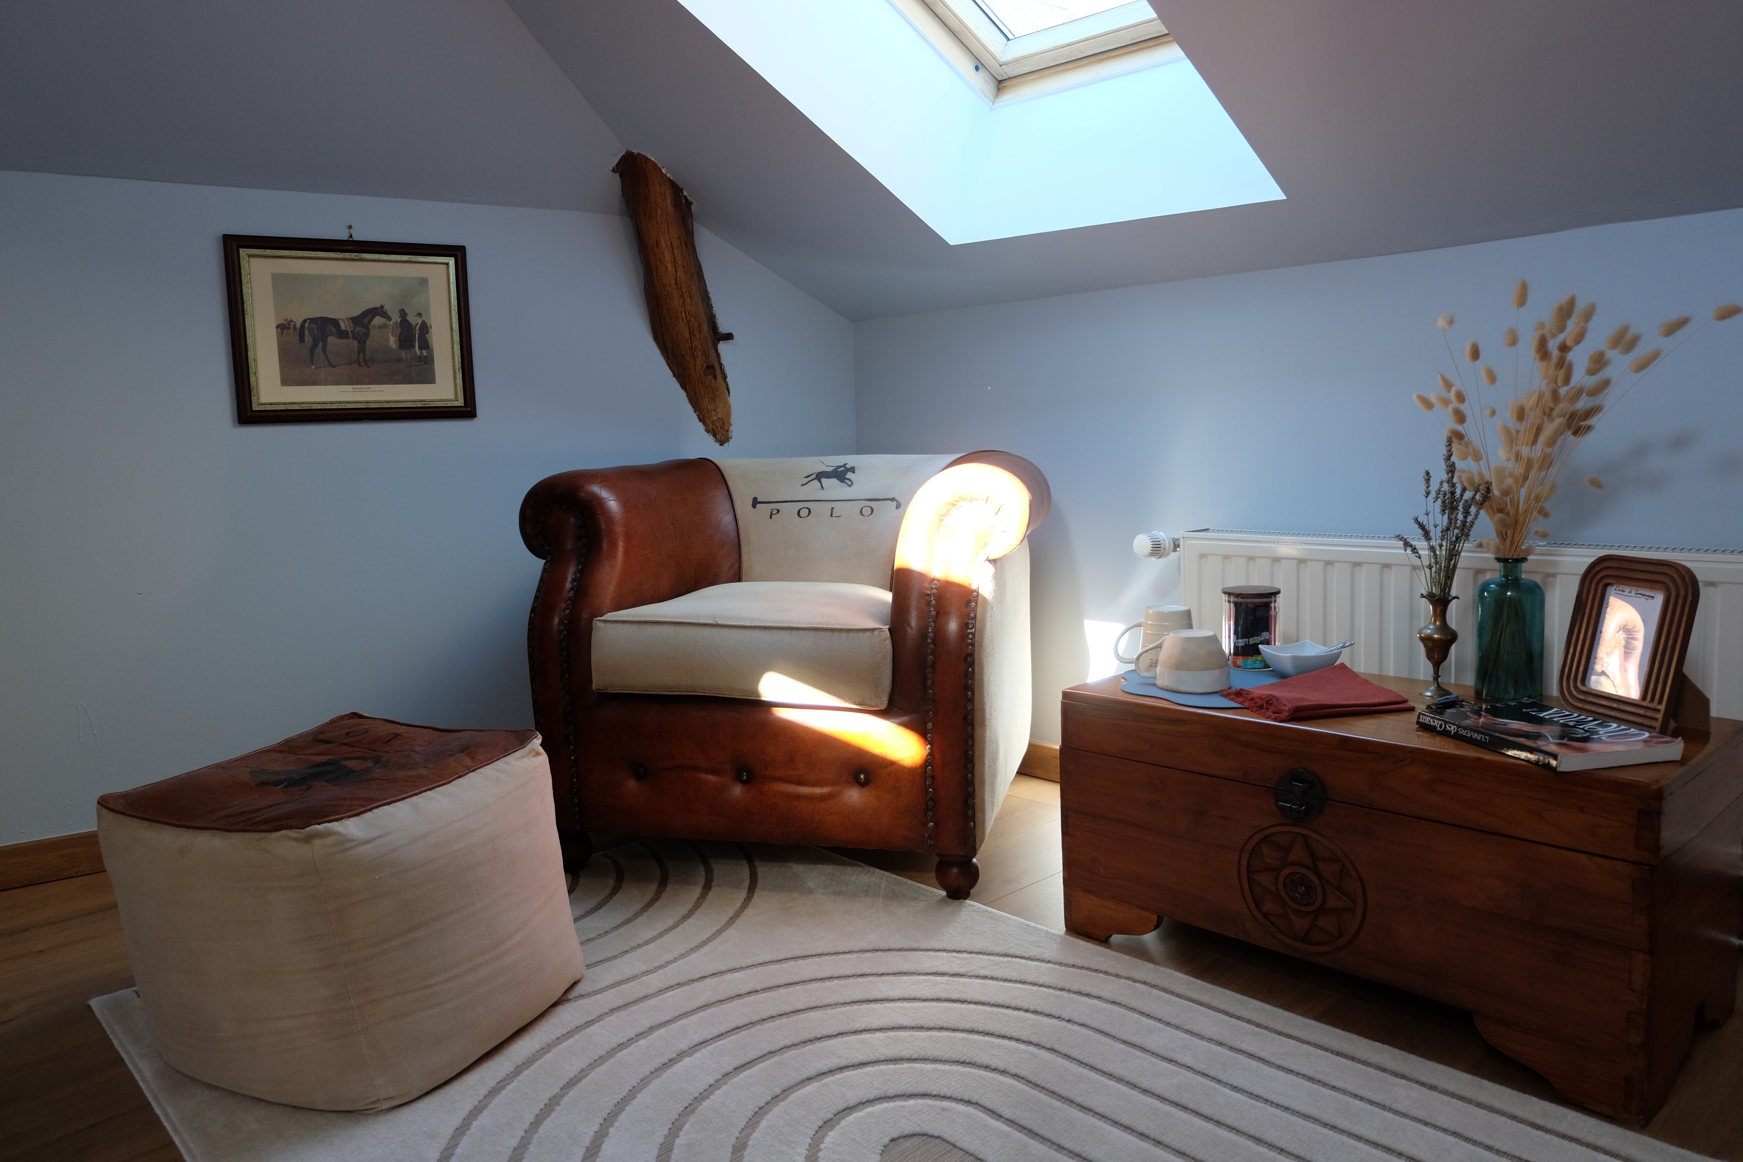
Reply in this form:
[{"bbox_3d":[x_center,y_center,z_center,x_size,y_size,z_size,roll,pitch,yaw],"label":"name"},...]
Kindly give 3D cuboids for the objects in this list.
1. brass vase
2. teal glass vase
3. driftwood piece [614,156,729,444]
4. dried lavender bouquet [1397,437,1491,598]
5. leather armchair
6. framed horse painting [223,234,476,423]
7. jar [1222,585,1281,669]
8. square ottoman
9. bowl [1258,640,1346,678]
[{"bbox_3d":[0.869,0.099,1.780,0.057,0.154,0.057,-2,7,0],"label":"brass vase"},{"bbox_3d":[0.963,0.072,1.754,0.095,0.207,0.095,-2,7,0],"label":"teal glass vase"},{"bbox_3d":[-0.466,-0.667,2.825,0.152,0.680,0.115,-26,29,-27],"label":"driftwood piece"},{"bbox_3d":[0.867,-0.075,1.759,0.130,0.280,0.105,0,7,13],"label":"dried lavender bouquet"},{"bbox_3d":[-0.081,0.124,2.288,0.881,0.747,0.711,-1,6,16],"label":"leather armchair"},{"bbox_3d":[-1.062,-0.512,2.396,0.455,0.367,0.025,-5,7,-29],"label":"framed horse painting"},{"bbox_3d":[0.671,0.081,2.046,0.097,0.137,0.097,-2,7,0],"label":"jar"},{"bbox_3d":[-0.742,0.450,1.685,0.443,0.390,0.471,1,7,22],"label":"square ottoman"},{"bbox_3d":[0.722,0.136,1.958,0.100,0.046,0.100,-3,7,-13],"label":"bowl"}]

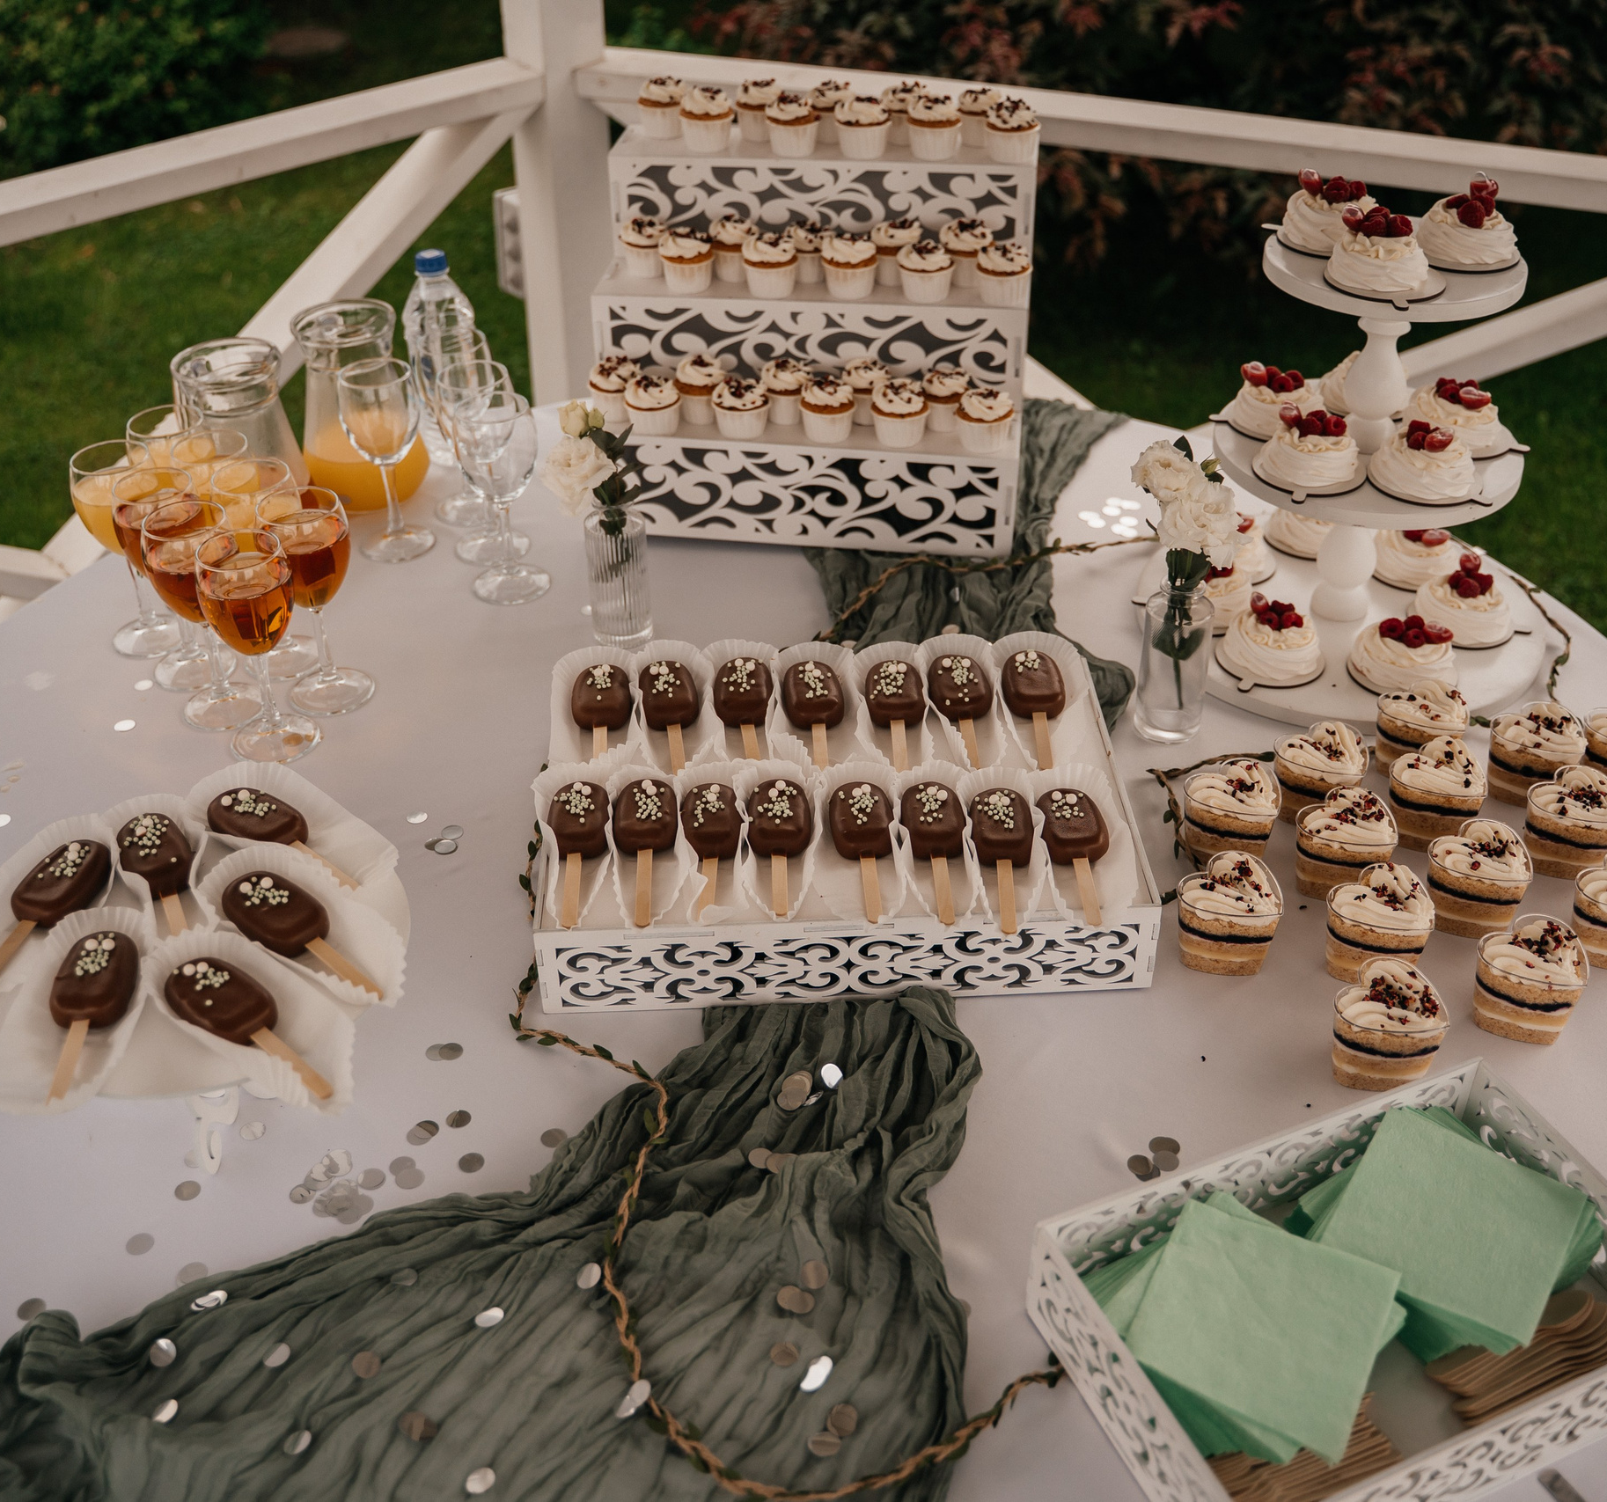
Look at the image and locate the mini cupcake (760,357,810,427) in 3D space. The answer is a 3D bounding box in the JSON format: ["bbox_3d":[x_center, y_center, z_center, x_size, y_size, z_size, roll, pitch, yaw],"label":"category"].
[{"bbox_3d":[-0.017,-0.361,1.756,0.054,0.057,0.054,0,35,0],"label":"mini cupcake"}]

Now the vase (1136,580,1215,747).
[{"bbox_3d":[0.298,-0.074,1.406,0.055,0.127,0.055,0,35,0],"label":"vase"}]

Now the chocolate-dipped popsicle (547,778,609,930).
[{"bbox_3d":[-0.165,0.074,1.269,0.049,0.025,0.158,-2,36,-2],"label":"chocolate-dipped popsicle"}]

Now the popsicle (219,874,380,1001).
[{"bbox_3d":[-0.336,0.128,1.179,0.163,0.025,0.049,26,44,32],"label":"popsicle"}]

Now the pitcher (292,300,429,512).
[{"bbox_3d":[-0.456,-0.355,1.774,0.132,0.195,0.150,-25,42,-29],"label":"pitcher"}]

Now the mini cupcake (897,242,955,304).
[{"bbox_3d":[0.121,-0.476,1.739,0.057,0.051,0.057,0,35,0],"label":"mini cupcake"}]

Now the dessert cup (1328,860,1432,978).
[{"bbox_3d":[0.384,0.120,1.155,0.066,0.062,0.067,-23,41,-29],"label":"dessert cup"}]

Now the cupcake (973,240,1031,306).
[{"bbox_3d":[0.187,-0.445,1.627,0.052,0.054,0.052,4,36,7],"label":"cupcake"}]

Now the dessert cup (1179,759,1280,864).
[{"bbox_3d":[0.319,0.038,1.278,0.071,0.062,0.068,-27,42,-31],"label":"dessert cup"}]

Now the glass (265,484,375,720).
[{"bbox_3d":[-0.392,-0.120,1.411,0.074,0.172,0.074,0,35,0],"label":"glass"}]

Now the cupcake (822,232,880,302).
[{"bbox_3d":[0.044,-0.459,1.652,0.052,0.054,0.052,4,36,7],"label":"cupcake"}]

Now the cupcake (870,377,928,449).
[{"bbox_3d":[0.089,-0.312,1.611,0.052,0.056,0.052,4,36,8],"label":"cupcake"}]

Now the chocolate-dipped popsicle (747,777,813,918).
[{"bbox_3d":[-0.017,0.065,1.218,0.046,0.023,0.145,-1,35,0],"label":"chocolate-dipped popsicle"}]

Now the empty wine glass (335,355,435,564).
[{"bbox_3d":[-0.395,-0.272,1.659,0.075,0.174,0.075,0,35,0],"label":"empty wine glass"}]

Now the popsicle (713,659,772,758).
[{"bbox_3d":[-0.039,-0.020,1.291,0.044,0.022,0.146,-3,41,-4],"label":"popsicle"}]

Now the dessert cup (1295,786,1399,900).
[{"bbox_3d":[0.391,0.072,1.250,0.076,0.061,0.070,-22,40,-28],"label":"dessert cup"}]

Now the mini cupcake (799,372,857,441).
[{"bbox_3d":[0.023,-0.327,1.657,0.051,0.058,0.051,0,35,0],"label":"mini cupcake"}]

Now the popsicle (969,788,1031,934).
[{"bbox_3d":[0.136,0.071,1.179,0.043,0.022,0.149,1,36,4],"label":"popsicle"}]

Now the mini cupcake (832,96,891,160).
[{"bbox_3d":[0.057,-0.594,1.662,0.052,0.054,0.052,4,36,7],"label":"mini cupcake"}]

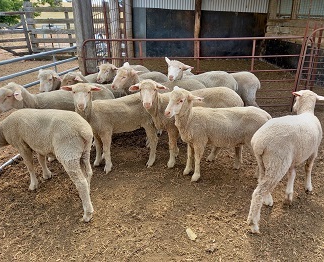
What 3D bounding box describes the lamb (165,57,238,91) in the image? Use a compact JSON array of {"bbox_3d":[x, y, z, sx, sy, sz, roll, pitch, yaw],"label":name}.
[{"bbox_3d":[0.517,-0.522,3.296,0.920,0.900,0.330,-5,24,-7],"label":"lamb"}]

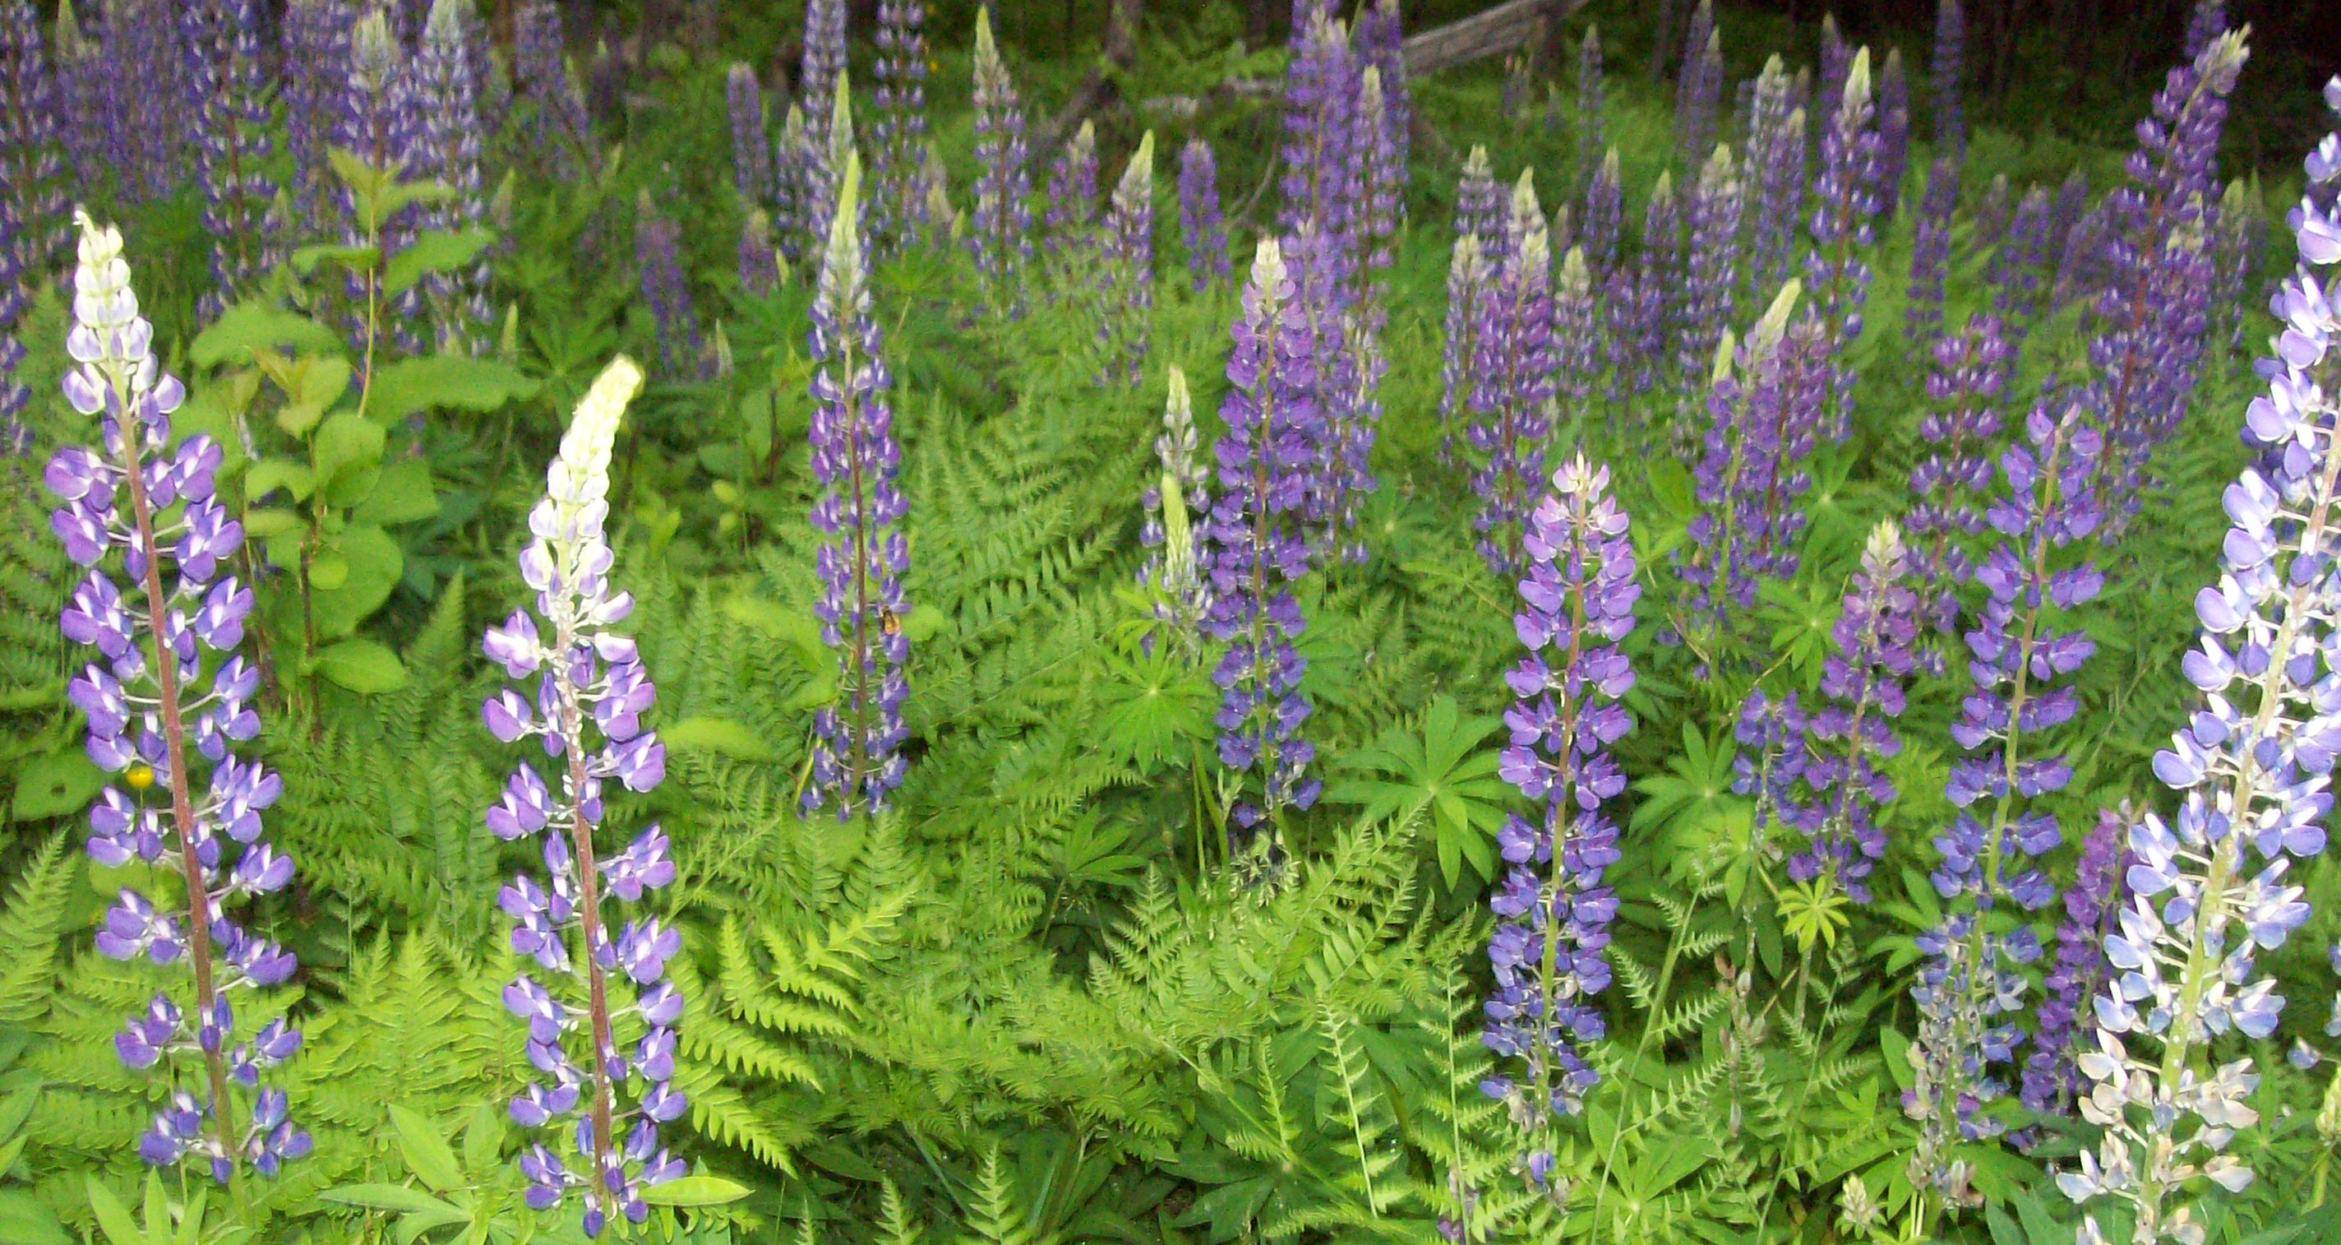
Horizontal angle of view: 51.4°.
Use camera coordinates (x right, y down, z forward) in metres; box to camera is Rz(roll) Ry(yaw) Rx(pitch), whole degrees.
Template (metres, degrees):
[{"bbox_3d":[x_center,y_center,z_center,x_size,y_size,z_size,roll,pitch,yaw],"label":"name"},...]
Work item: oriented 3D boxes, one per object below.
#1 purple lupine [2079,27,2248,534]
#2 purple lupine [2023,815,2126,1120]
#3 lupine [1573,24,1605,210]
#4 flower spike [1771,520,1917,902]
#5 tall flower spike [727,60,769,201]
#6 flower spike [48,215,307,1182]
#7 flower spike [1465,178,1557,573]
[{"bbox_3d":[0.707,-0.235,1.720,0.067,0.363,0.067,15,22,20],"label":"purple lupine"},{"bbox_3d":[0.619,0.233,1.650,0.058,0.230,0.058,8,18,21],"label":"purple lupine"},{"bbox_3d":[0.843,-1.016,4.900,0.063,0.366,0.063,1,17,10],"label":"lupine"},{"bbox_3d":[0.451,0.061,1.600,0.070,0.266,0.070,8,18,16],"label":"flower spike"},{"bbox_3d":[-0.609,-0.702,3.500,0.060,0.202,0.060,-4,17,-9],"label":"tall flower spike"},{"bbox_3d":[-0.345,0.037,0.830,0.065,0.351,0.065,-8,20,-23],"label":"flower spike"},{"bbox_3d":[0.271,-0.189,1.900,0.064,0.314,0.064,2,18,8],"label":"flower spike"}]

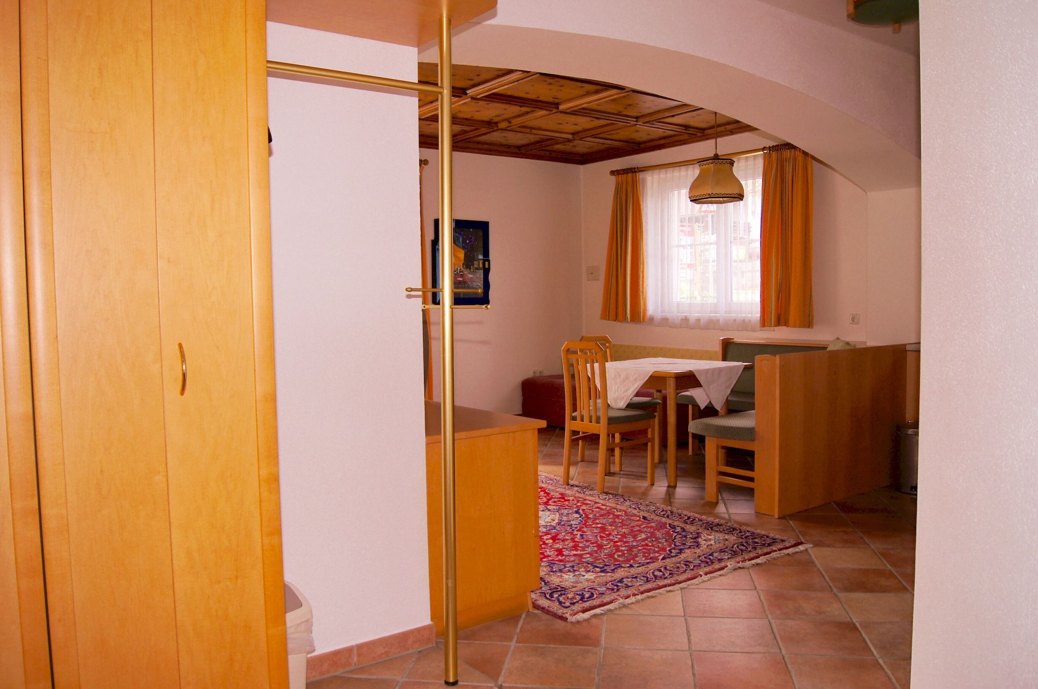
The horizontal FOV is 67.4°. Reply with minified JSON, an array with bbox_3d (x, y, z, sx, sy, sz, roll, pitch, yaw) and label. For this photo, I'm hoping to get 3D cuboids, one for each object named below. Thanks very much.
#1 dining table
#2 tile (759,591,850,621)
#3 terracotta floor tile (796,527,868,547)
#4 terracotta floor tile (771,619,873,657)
[{"bbox_3d":[1.017,0.511,5.355,0.800,0.757,0.820,-3,4,-34],"label":"dining table"},{"bbox_3d":[1.105,1.018,3.012,0.300,0.012,0.290,0,3,9],"label":"tile"},{"bbox_3d":[1.545,0.964,3.835,0.300,0.012,0.290,0,3,9],"label":"terracotta floor tile"},{"bbox_3d":[1.078,1.049,2.775,0.300,0.012,0.300,-1,3,8],"label":"terracotta floor tile"}]

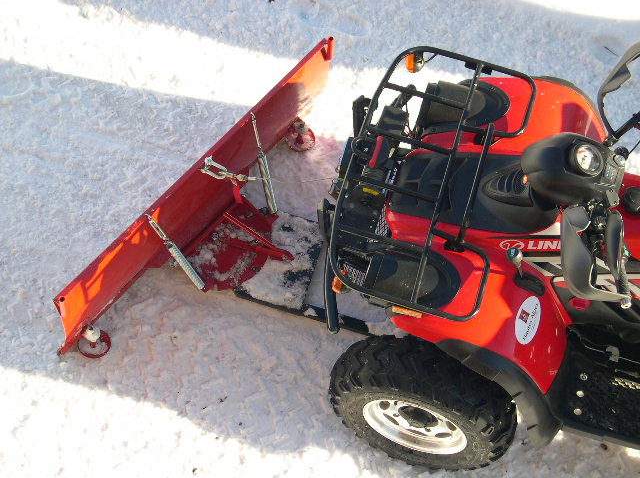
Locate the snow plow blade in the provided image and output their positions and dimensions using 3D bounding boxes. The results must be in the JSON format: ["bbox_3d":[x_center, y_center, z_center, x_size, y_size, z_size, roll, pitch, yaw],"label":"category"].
[{"bbox_3d":[-0.366,-0.141,4.683,0.180,0.380,1.480,31,58,19],"label":"snow plow blade"}]

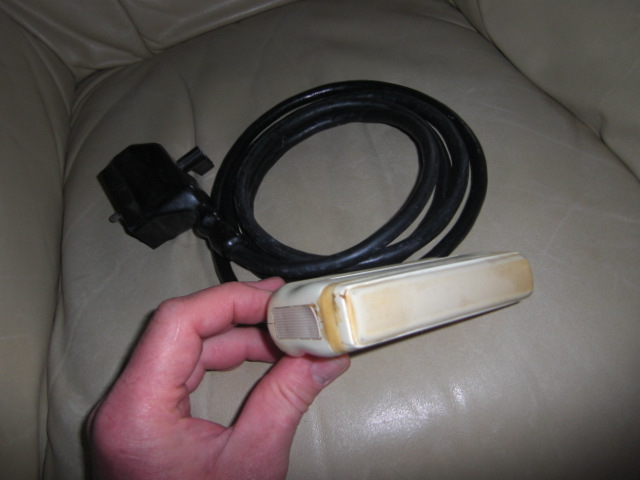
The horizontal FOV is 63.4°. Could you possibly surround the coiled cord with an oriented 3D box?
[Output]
[{"bbox_3d":[0.023,-0.053,0.419,0.222,0.040,0.242,-8,53,0],"label":"coiled cord"}]

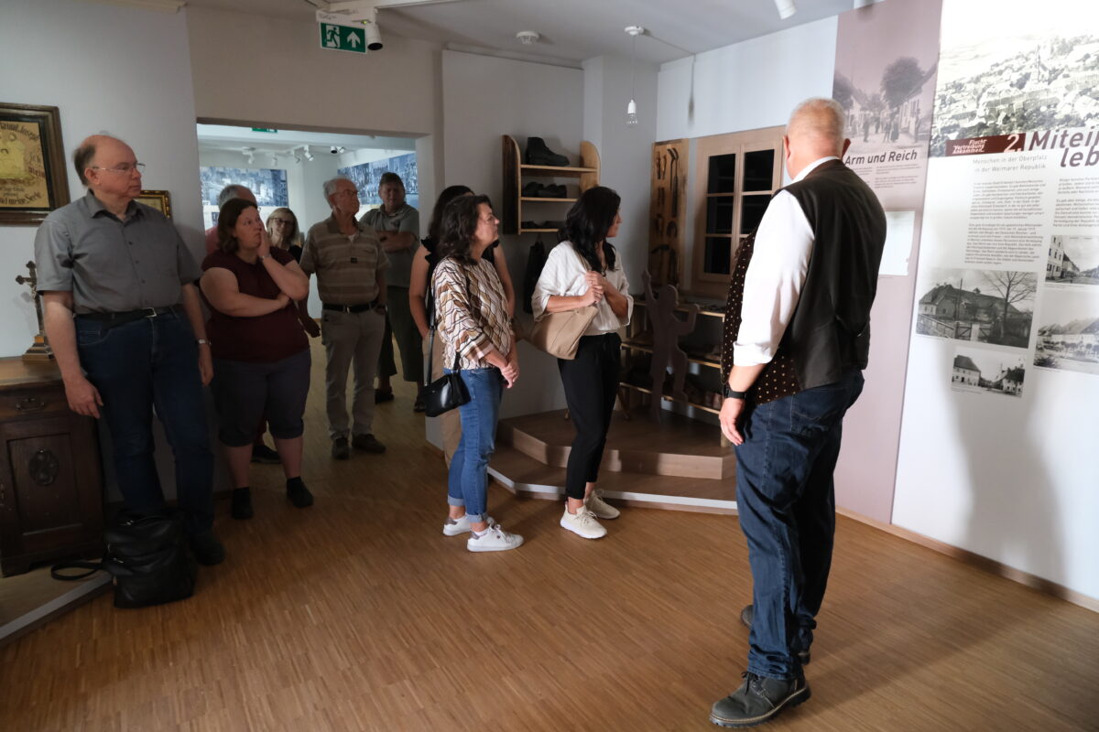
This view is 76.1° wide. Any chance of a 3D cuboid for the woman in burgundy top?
[{"bbox_3d":[-1.493,-0.040,3.581,0.520,1.600,0.420,-7,13,-33],"label":"woman in burgundy top"}]

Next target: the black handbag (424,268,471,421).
[{"bbox_3d":[-0.450,-0.109,3.150,0.230,0.670,0.130,-2,11,-12],"label":"black handbag"}]

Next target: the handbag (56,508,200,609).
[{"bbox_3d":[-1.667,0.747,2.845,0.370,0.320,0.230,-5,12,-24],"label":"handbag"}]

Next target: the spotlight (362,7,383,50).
[{"bbox_3d":[-0.808,-1.538,3.200,0.080,0.175,0.090,-6,12,-30],"label":"spotlight"}]

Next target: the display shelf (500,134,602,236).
[{"bbox_3d":[0.015,-1.117,4.353,0.575,0.595,0.220,-6,12,-28],"label":"display shelf"}]

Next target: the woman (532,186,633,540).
[{"bbox_3d":[0.170,-0.015,3.365,0.390,1.640,0.470,9,14,41],"label":"woman"}]

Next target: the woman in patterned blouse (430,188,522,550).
[{"bbox_3d":[-0.308,0.047,3.187,0.400,1.580,0.450,2,11,10],"label":"woman in patterned blouse"}]

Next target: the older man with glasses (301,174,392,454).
[{"bbox_3d":[-1.317,-0.303,4.534,0.520,1.770,0.360,-5,12,-28],"label":"older man with glasses"}]

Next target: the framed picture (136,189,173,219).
[{"bbox_3d":[-2.000,-0.716,3.449,0.280,0.300,0.030,-6,12,-28],"label":"framed picture"}]

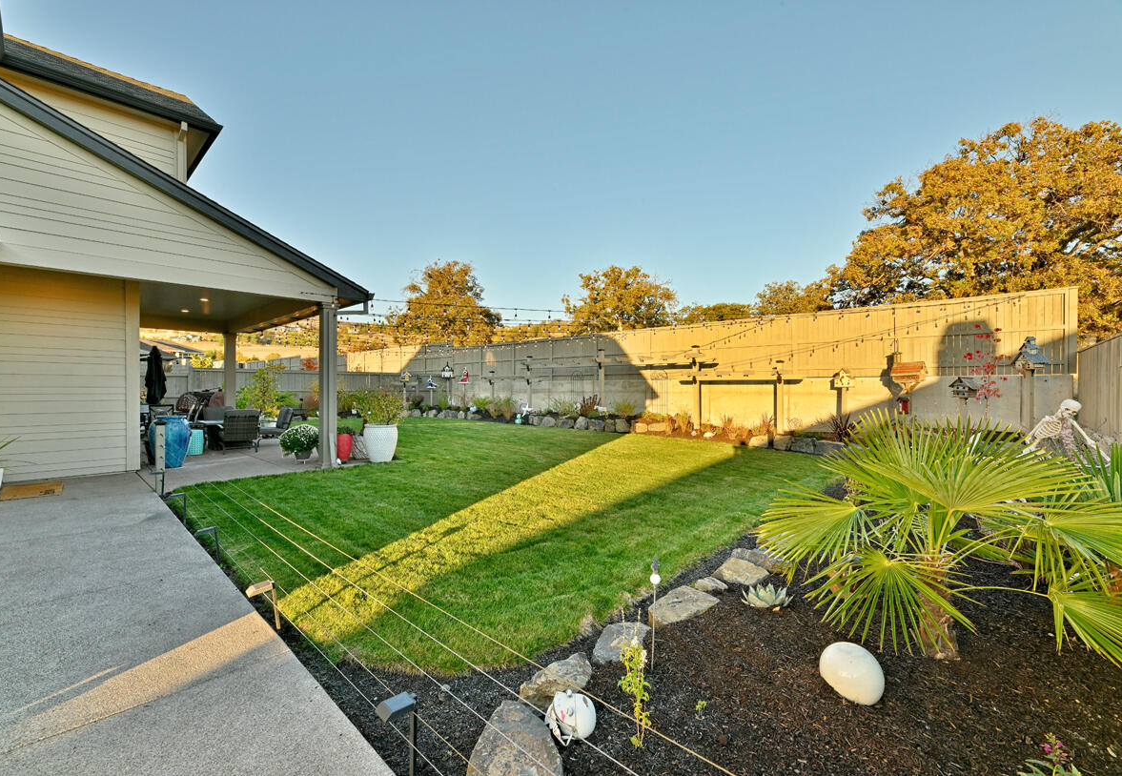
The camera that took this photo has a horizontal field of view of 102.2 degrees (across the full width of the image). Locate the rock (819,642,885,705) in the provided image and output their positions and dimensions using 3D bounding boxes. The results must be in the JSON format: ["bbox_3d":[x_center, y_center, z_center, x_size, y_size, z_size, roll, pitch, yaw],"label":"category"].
[{"bbox_3d":[1.155,1.135,1.810,0.215,0.200,0.225,0,0,30],"label":"rock"}]

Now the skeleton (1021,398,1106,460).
[{"bbox_3d":[5.613,0.479,5.000,0.780,0.720,0.650,0,0,9],"label":"skeleton"}]

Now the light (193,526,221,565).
[{"bbox_3d":[-2.566,1.166,3.288,0.065,0.265,0.145,0,0,44],"label":"light"}]

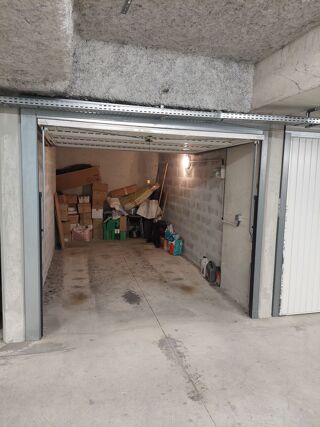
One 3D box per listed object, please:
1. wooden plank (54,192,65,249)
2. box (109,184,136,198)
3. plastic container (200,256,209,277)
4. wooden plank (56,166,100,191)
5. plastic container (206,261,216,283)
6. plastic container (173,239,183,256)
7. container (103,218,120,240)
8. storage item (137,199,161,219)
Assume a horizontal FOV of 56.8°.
[{"bbox_3d":[-2.253,0.153,6.655,0.050,1.220,0.500,-7,8,-14],"label":"wooden plank"},{"bbox_3d":[-0.982,-0.579,7.738,0.700,0.160,0.270,-16,10,-12],"label":"box"},{"bbox_3d":[0.752,0.905,4.952,0.105,0.340,0.145,0,6,-15],"label":"plastic container"},{"bbox_3d":[-1.966,-0.852,7.188,1.000,0.360,0.420,-12,9,-13],"label":"wooden plank"},{"bbox_3d":[0.828,0.931,4.767,0.120,0.320,0.150,0,6,-15],"label":"plastic container"},{"bbox_3d":[0.392,0.724,6.324,0.160,0.325,0.180,0,6,-15],"label":"plastic container"},{"bbox_3d":[-1.256,0.400,7.674,0.420,0.540,0.400,0,6,-15],"label":"container"},{"bbox_3d":[-0.268,-0.130,7.354,0.580,0.440,0.420,0,6,-15],"label":"storage item"}]

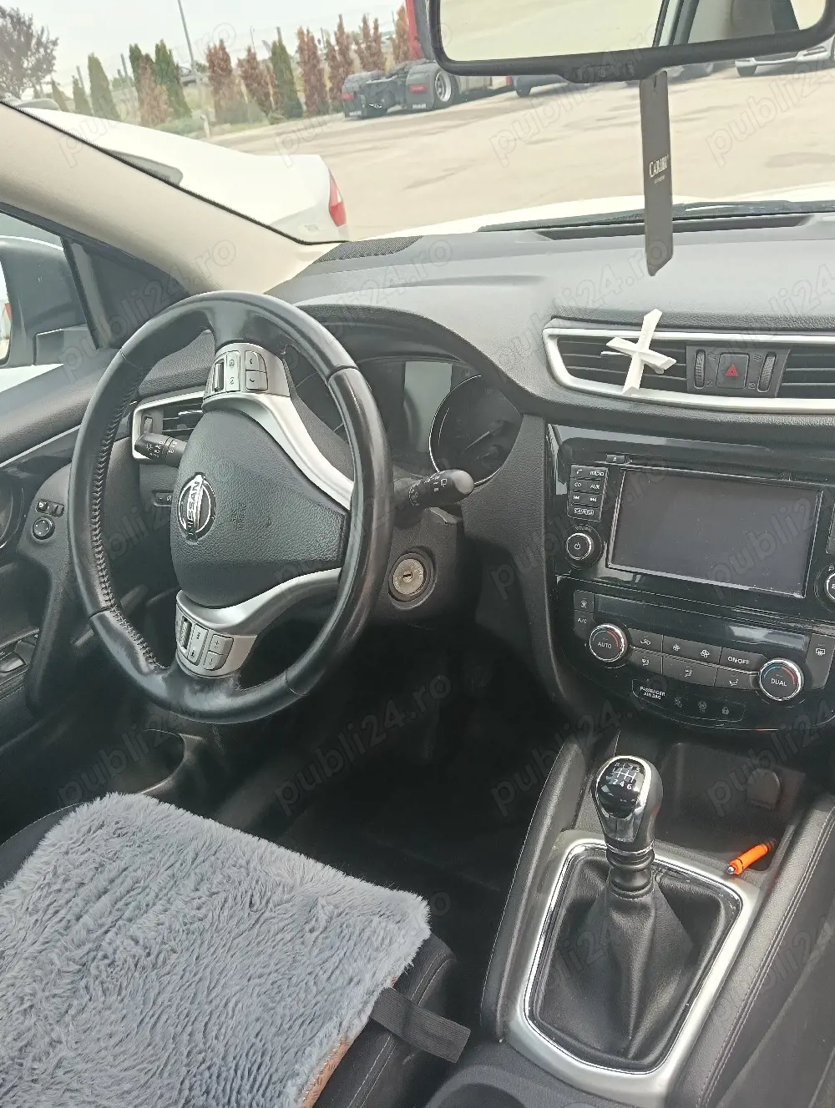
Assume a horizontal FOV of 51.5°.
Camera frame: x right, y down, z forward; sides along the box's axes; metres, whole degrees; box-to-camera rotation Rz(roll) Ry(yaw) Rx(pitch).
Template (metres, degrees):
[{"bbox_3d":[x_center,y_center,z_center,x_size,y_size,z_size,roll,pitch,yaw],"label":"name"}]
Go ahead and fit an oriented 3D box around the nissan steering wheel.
[{"bbox_3d":[-0.164,-0.042,0.778,0.370,0.370,0.090,10,5,31],"label":"nissan steering wheel"}]

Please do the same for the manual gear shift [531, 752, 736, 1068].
[{"bbox_3d":[0.142,0.243,0.636,0.142,0.187,0.148,10,43,31],"label":"manual gear shift"}]

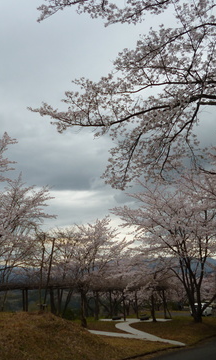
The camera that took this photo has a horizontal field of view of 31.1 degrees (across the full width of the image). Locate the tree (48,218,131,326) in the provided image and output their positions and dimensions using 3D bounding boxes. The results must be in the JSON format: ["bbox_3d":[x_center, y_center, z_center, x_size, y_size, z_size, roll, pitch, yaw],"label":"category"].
[{"bbox_3d":[-1.120,5.440,23.330,4.830,6.310,4.590,0,-15,0],"label":"tree"}]

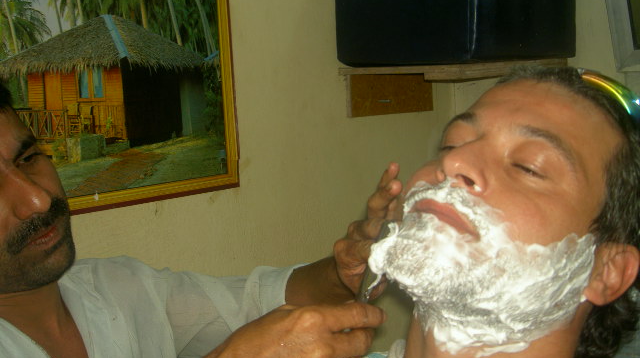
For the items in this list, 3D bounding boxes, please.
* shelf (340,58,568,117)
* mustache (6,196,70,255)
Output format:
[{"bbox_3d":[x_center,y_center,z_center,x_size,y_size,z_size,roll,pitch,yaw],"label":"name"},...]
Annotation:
[{"bbox_3d":[0.290,-0.211,1.680,0.540,0.105,0.200,-5,6,-19],"label":"shelf"},{"bbox_3d":[-0.249,0.043,0.635,0.070,0.028,0.025,-33,29,-24],"label":"mustache"}]

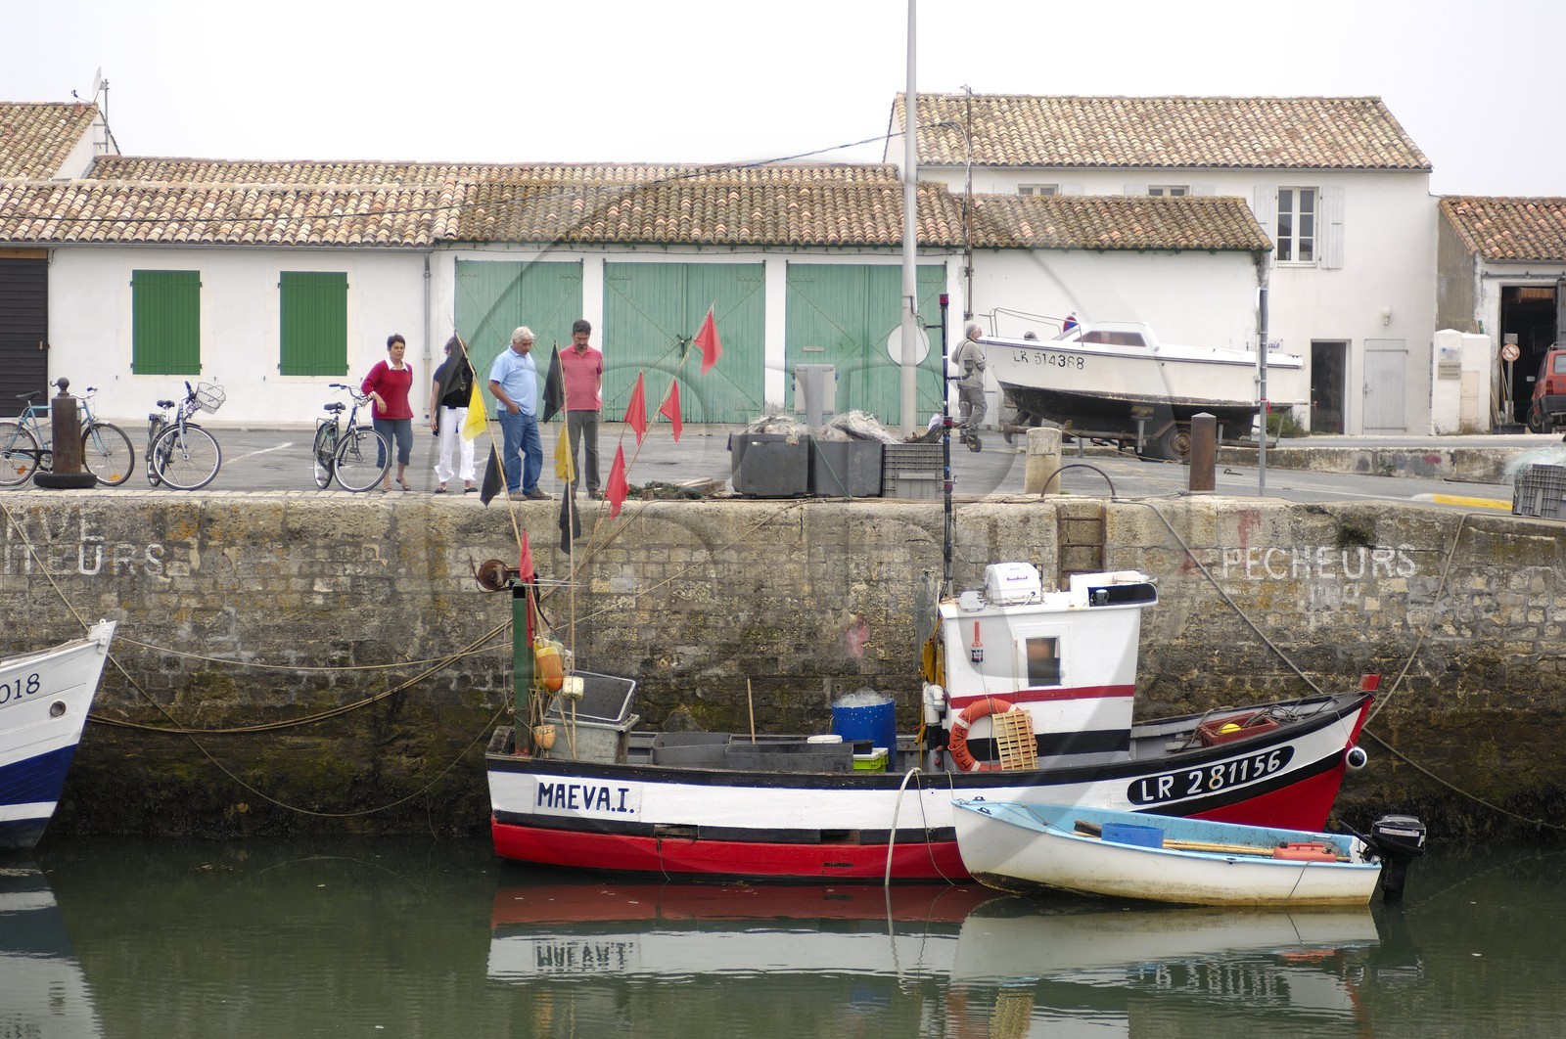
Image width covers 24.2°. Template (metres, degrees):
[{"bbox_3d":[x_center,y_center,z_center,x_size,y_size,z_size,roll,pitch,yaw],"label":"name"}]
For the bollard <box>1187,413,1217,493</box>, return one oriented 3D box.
[{"bbox_3d":[4.300,-0.685,37.500,0.270,0.820,0.270,1,3,0],"label":"bollard"}]

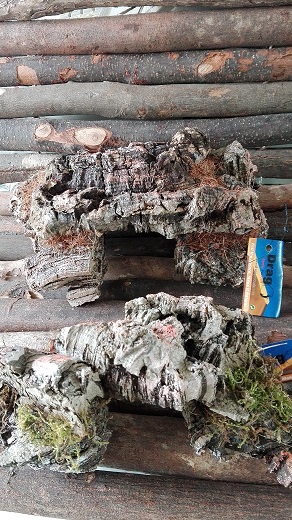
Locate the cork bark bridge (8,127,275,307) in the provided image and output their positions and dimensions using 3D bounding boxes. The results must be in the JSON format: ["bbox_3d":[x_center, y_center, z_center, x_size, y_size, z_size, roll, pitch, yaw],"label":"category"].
[{"bbox_3d":[-0.008,-0.058,0.519,0.335,0.145,0.175,0,53,5],"label":"cork bark bridge"}]

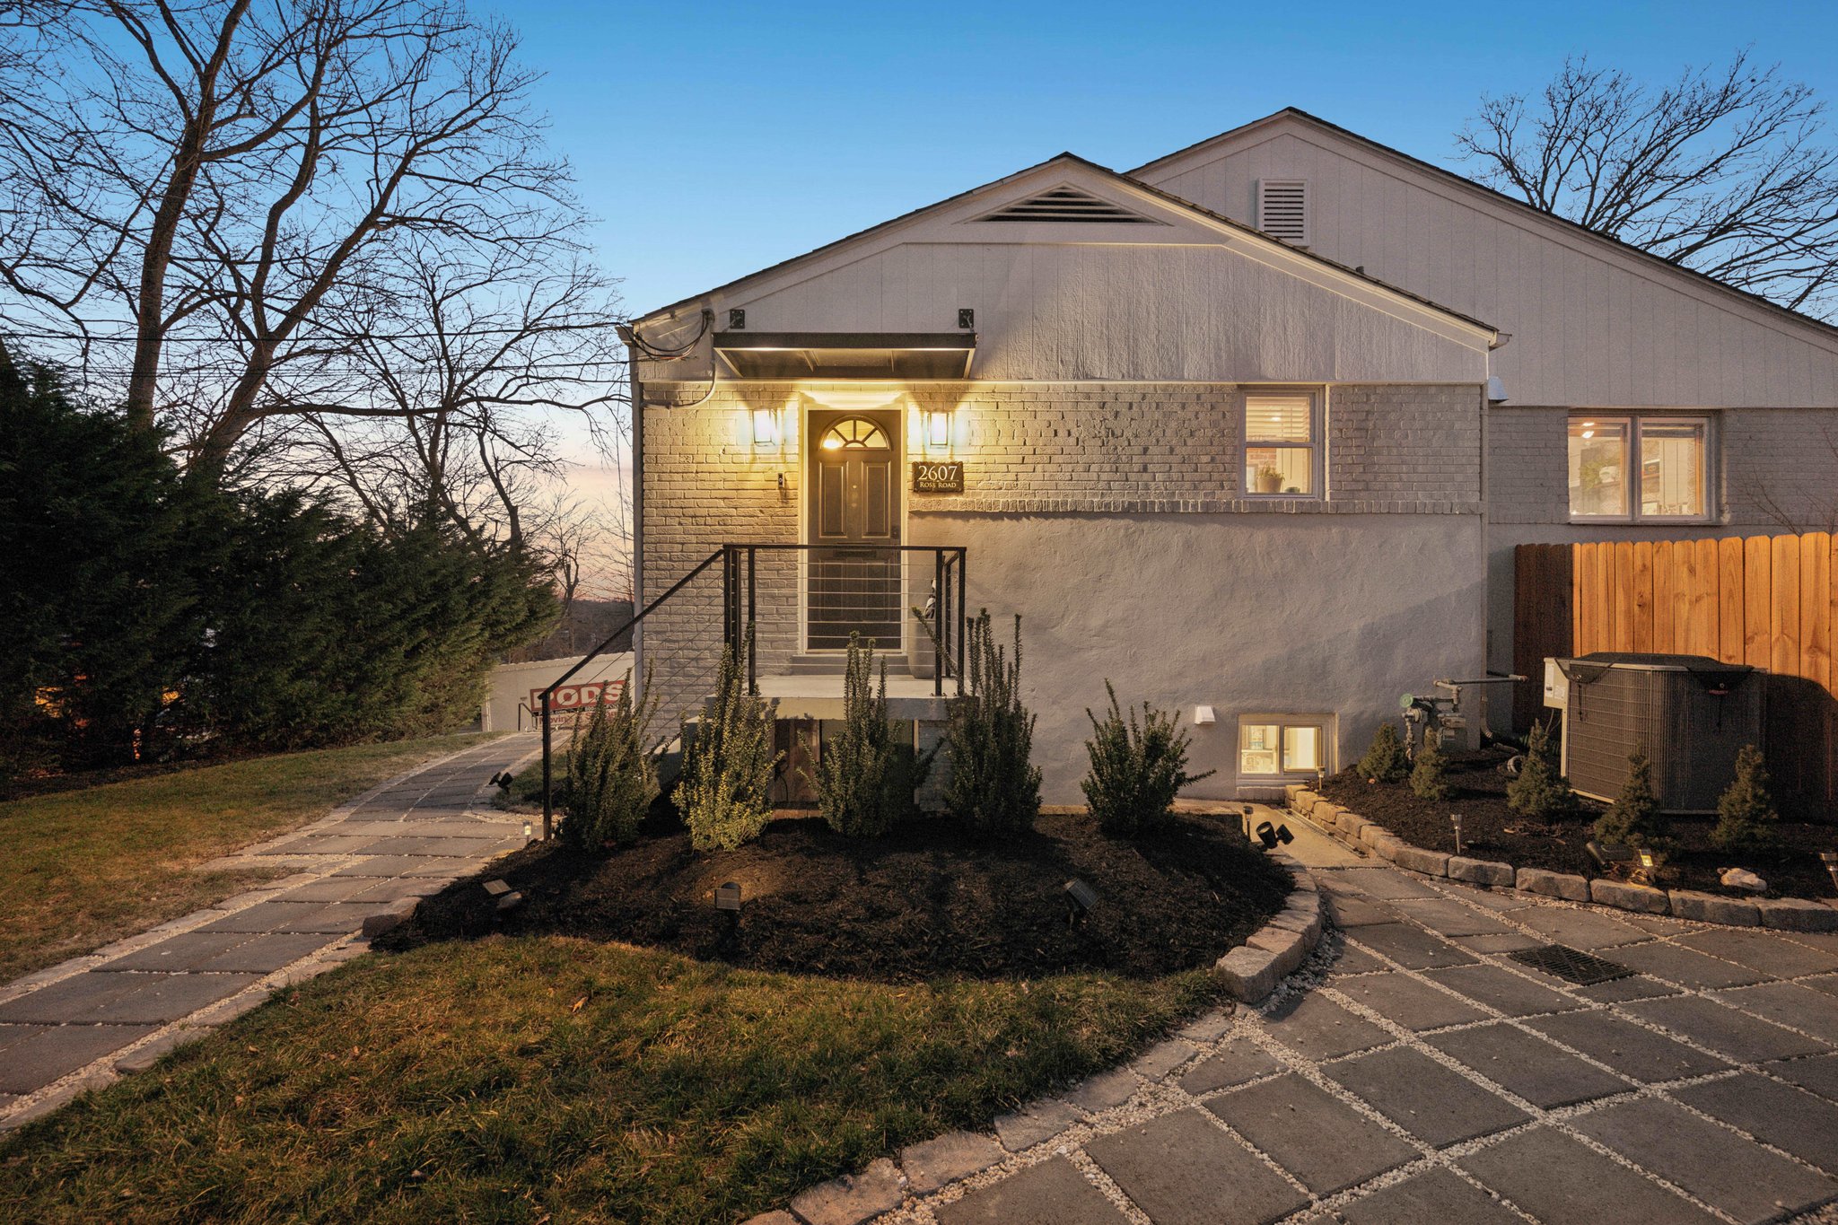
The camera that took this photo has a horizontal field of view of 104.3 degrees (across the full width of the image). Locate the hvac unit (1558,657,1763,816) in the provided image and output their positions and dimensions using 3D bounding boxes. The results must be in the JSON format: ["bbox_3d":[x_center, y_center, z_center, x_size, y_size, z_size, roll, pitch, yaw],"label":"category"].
[{"bbox_3d":[5.600,0.890,5.470,0.880,1.100,0.750,0,0,0],"label":"hvac unit"}]

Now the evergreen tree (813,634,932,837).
[{"bbox_3d":[-0.270,0.710,4.200,0.660,1.170,0.580,0,0,0],"label":"evergreen tree"}]

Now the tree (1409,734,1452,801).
[{"bbox_3d":[3.790,1.150,5.300,0.270,0.480,0.270,0,0,0],"label":"tree"}]

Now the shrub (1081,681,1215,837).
[{"bbox_3d":[1.430,0.930,4.500,0.760,0.960,0.680,0,0,0],"label":"shrub"}]

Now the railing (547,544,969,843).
[{"bbox_3d":[-1.040,0.500,5.150,2.680,1.860,1.400,0,0,0],"label":"railing"}]

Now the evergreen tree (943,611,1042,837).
[{"bbox_3d":[0.435,0.665,4.300,0.580,1.310,0.550,0,0,0],"label":"evergreen tree"}]

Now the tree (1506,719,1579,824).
[{"bbox_3d":[4.330,1.080,4.960,0.400,0.690,0.400,0,0,0],"label":"tree"}]

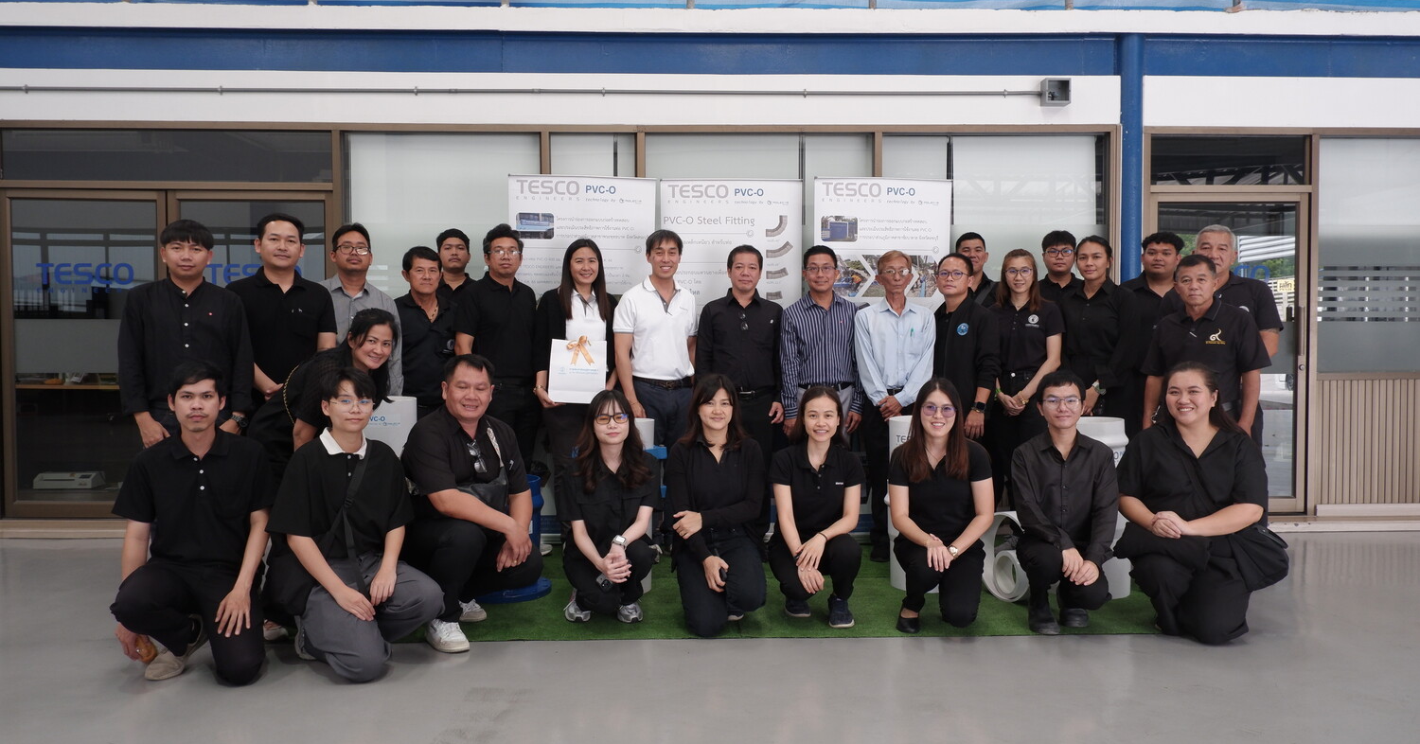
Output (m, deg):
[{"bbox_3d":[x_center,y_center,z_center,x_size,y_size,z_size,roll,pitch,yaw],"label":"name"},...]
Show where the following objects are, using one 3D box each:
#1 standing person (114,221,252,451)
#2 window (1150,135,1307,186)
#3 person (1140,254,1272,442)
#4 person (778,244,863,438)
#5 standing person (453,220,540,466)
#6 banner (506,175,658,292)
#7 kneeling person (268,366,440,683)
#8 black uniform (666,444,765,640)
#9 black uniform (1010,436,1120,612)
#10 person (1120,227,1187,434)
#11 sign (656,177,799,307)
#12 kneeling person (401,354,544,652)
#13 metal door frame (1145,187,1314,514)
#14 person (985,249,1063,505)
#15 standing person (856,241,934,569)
[{"bbox_3d":[-2.300,0.177,4.500,0.570,1.695,0.320,-1,1,-23],"label":"standing person"},{"bbox_3d":[3.096,-1.264,6.121,0.950,0.313,0.060,0,1,-2],"label":"window"},{"bbox_3d":[2.341,0.216,4.857,0.570,1.550,0.320,0,1,10],"label":"person"},{"bbox_3d":[0.587,0.164,5.400,0.460,1.673,0.310,0,1,6],"label":"person"},{"bbox_3d":[-1.145,0.106,5.470,0.480,1.787,0.320,0,1,-7],"label":"standing person"},{"bbox_3d":[-0.715,-0.061,5.770,0.840,2.060,0.100,0,1,-9],"label":"banner"},{"bbox_3d":[-1.268,0.511,3.740,0.590,1.056,0.620,0,1,-14],"label":"kneeling person"},{"bbox_3d":[0.025,0.653,4.240,0.440,0.750,0.540,0,1,-2],"label":"black uniform"},{"bbox_3d":[1.450,0.594,4.236,0.430,0.705,0.560,0,1,6],"label":"black uniform"},{"bbox_3d":[2.347,0.132,5.350,0.480,1.735,0.310,0,1,12],"label":"person"},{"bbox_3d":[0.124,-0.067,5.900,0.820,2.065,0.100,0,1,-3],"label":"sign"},{"bbox_3d":[-0.965,0.482,4.120,0.560,1.100,0.680,-1,2,-27],"label":"kneeling person"},{"bbox_3d":[3.164,-0.121,6.250,1.030,1.970,0.120,0,1,-2],"label":"metal door frame"},{"bbox_3d":[1.595,0.188,5.220,0.430,1.630,0.280,0,1,16],"label":"person"},{"bbox_3d":[0.977,0.167,5.426,0.460,1.620,0.300,0,1,4],"label":"standing person"}]

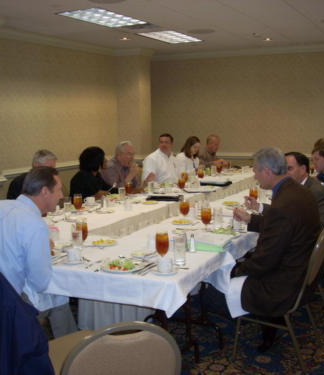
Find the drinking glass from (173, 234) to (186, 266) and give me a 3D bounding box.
[{"bbox_3d":[0.105,0.368,3.129,0.070,0.165,0.070,-1,8,0],"label":"drinking glass"}]

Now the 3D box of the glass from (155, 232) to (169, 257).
[{"bbox_3d":[-0.002,0.361,3.111,0.080,0.185,0.080,-1,8,0],"label":"glass"}]

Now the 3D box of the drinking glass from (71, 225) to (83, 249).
[{"bbox_3d":[-0.551,0.332,3.445,0.070,0.165,0.070,-1,8,0],"label":"drinking glass"}]

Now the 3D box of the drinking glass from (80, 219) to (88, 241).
[{"bbox_3d":[-0.523,0.315,3.494,0.080,0.185,0.080,-1,8,0],"label":"drinking glass"}]

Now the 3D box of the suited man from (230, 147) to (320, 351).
[{"bbox_3d":[0.690,0.413,3.731,0.700,1.380,0.550,3,9,26],"label":"suited man"}]

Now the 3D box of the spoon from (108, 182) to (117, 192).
[{"bbox_3d":[-0.529,0.016,5.603,0.025,0.170,0.036,46,21,11],"label":"spoon"}]

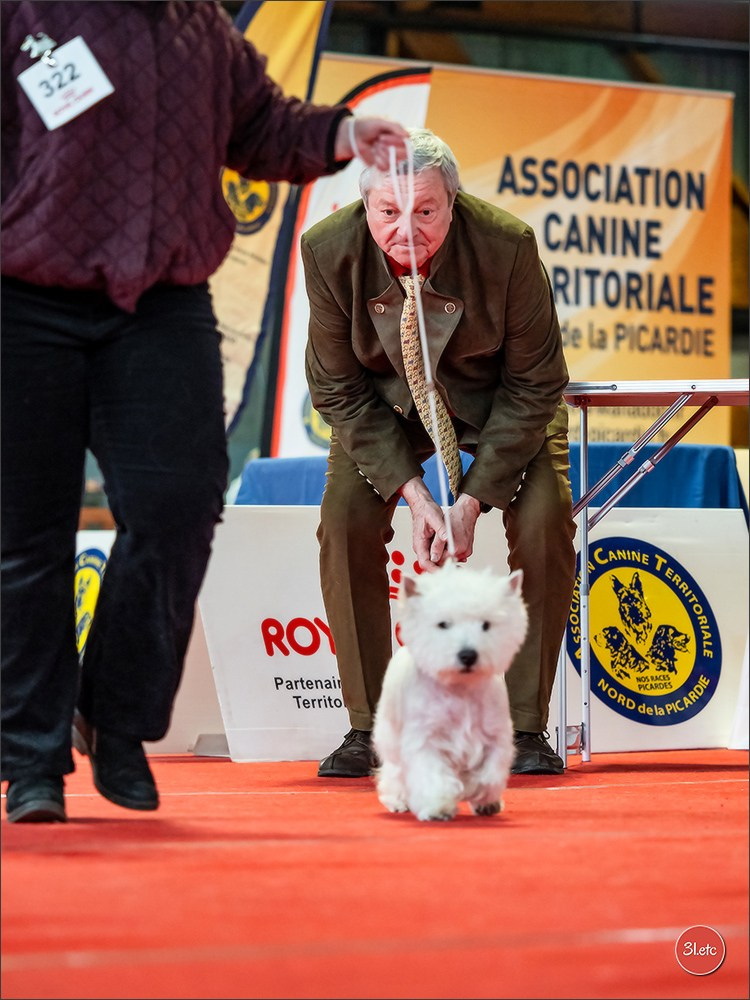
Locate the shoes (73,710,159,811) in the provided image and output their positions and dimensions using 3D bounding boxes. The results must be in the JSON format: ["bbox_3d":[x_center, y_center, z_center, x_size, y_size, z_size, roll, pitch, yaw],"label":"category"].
[{"bbox_3d":[-0.396,0.372,7.450,0.095,0.095,0.265,0,21,-20],"label":"shoes"}]

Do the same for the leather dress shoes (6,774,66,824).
[{"bbox_3d":[-0.509,0.432,7.373,0.093,0.100,0.265,0,-1,0],"label":"leather dress shoes"}]

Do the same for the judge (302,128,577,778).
[{"bbox_3d":[0.121,-0.076,9.273,0.520,1.190,0.750,0,-1,5],"label":"judge"}]

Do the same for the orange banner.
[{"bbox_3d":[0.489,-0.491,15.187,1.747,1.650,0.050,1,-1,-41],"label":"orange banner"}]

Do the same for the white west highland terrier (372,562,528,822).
[{"bbox_3d":[0.115,0.291,7.556,0.195,0.388,0.490,0,-1,-9],"label":"white west highland terrier"}]

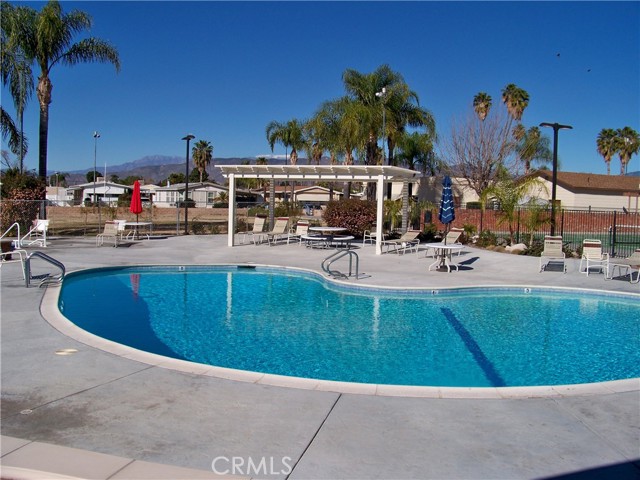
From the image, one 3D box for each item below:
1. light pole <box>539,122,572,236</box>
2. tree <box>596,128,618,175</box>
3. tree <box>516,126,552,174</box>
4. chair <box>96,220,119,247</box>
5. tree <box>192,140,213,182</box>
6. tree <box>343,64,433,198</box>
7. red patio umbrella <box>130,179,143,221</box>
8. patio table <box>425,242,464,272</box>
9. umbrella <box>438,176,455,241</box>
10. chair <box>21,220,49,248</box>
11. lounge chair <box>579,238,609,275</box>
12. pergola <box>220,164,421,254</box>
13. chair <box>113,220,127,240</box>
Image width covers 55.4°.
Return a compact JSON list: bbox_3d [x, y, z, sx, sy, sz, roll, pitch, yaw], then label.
[{"bbox_3d":[8.525,-1.763,22.043,1.250,4.850,0.300,0,4,-22],"label":"light pole"},{"bbox_3d":[40.996,-9.260,87.577,3.300,13.090,3.300,2,4,0],"label":"tree"},{"bbox_3d":[24.680,-7.685,71.621,4.300,11.200,4.300,3,4,19],"label":"tree"},{"bbox_3d":[-7.334,-0.235,21.306,0.680,0.880,1.400,1,4,-10],"label":"chair"},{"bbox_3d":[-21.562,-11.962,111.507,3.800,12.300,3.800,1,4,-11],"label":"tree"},{"bbox_3d":[4.168,-5.410,36.677,5.500,10.000,5.500,2,4,0],"label":"tree"},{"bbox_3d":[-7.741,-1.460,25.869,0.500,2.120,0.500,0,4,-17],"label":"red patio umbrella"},{"bbox_3d":[3.507,0.508,17.078,1.110,0.690,1.110,2,4,0],"label":"patio table"},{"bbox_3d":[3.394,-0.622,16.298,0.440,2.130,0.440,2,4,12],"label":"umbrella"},{"bbox_3d":[-9.989,-0.309,21.379,0.950,0.900,0.700,-1,4,-37],"label":"chair"},{"bbox_3d":[7.566,0.504,16.819,0.620,0.950,0.750,2,4,14],"label":"lounge chair"},{"bbox_3d":[0.026,-1.164,22.873,6.500,2.940,4.150,3,4,21],"label":"pergola"},{"bbox_3d":[-8.398,-0.441,25.372,0.600,0.870,0.700,2,4,9],"label":"chair"}]

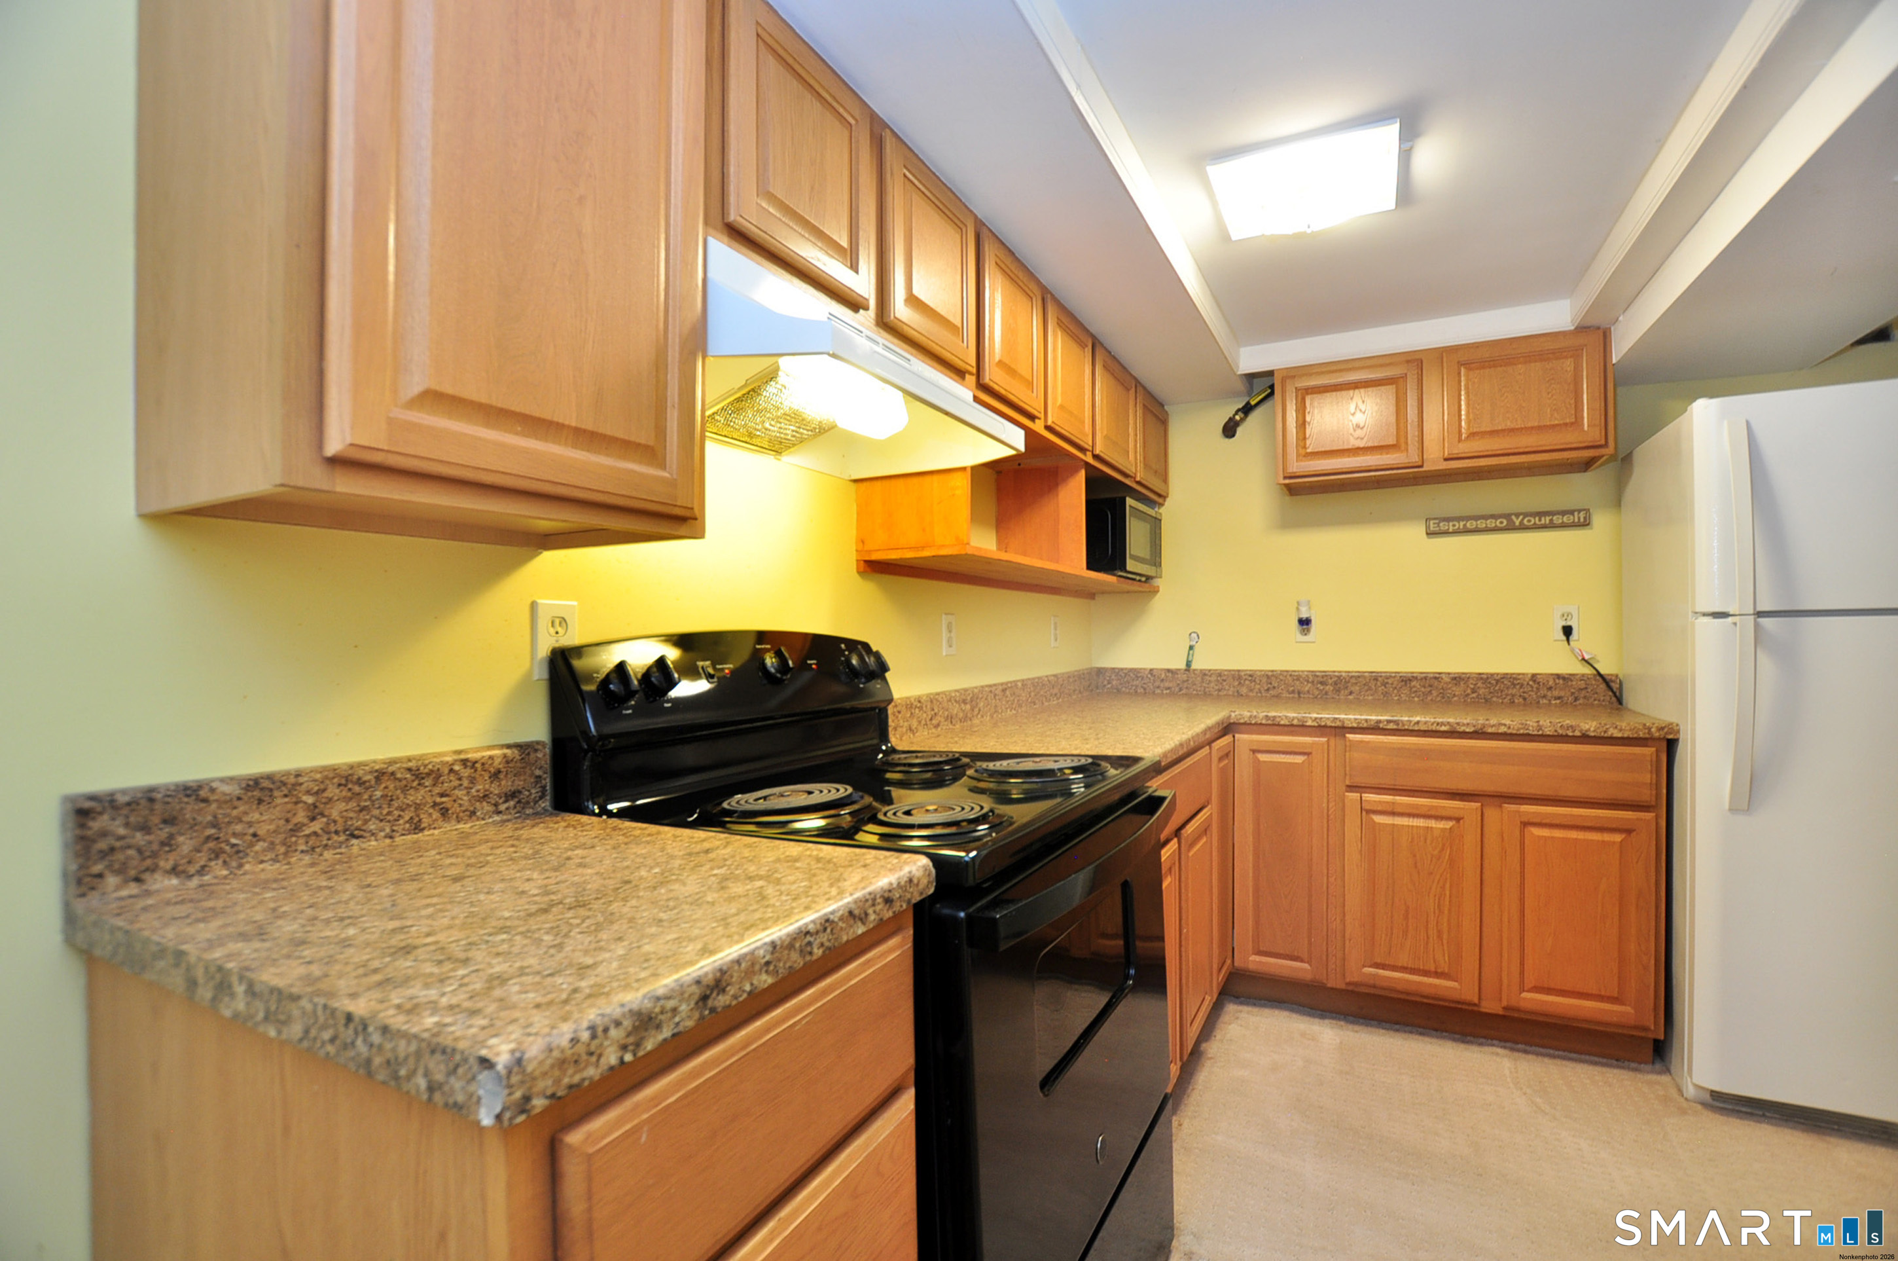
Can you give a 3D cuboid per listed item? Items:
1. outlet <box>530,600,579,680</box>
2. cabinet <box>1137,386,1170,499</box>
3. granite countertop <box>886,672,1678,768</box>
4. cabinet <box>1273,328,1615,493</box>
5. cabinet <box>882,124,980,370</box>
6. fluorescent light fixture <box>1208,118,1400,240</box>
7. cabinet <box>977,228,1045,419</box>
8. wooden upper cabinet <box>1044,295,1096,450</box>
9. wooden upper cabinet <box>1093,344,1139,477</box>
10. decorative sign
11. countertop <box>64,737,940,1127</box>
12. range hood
[{"bbox_3d":[-0.595,0.016,1.198,0.010,0.119,0.075,-1,-1,29],"label":"outlet"},{"bbox_3d":[0.646,-0.715,3.141,0.330,0.345,0.457,-1,-1,29],"label":"cabinet"},{"bbox_3d":[0.969,0.222,2.215,1.758,0.137,1.757,-1,-1,29],"label":"granite countertop"},{"bbox_3d":[1.619,-0.702,2.670,0.914,0.379,0.342,-1,-1,29],"label":"cabinet"},{"bbox_3d":[-0.176,-0.724,1.651,0.330,0.345,0.377,-1,-1,29],"label":"cabinet"},{"bbox_3d":[0.776,-0.980,1.733,0.346,0.065,0.345,-1,-1,23],"label":"fluorescent light fixture"},{"bbox_3d":[0.012,-0.722,1.991,0.330,0.345,0.394,-1,-1,29],"label":"cabinet"},{"bbox_3d":[0.207,-0.720,2.346,0.330,0.345,0.410,-1,-1,29],"label":"wooden upper cabinet"},{"bbox_3d":[0.422,-0.718,2.734,0.330,0.345,0.483,-1,-1,29],"label":"wooden upper cabinet"},{"bbox_3d":[1.902,-0.368,2.696,0.460,0.063,0.018,-1,-1,29],"label":"decorative sign"},{"bbox_3d":[-0.434,0.222,0.809,0.660,0.137,0.479,-1,-1,29],"label":"countertop"},{"bbox_3d":[-0.221,-0.448,1.425,0.460,0.162,0.763,-1,-1,29],"label":"range hood"}]

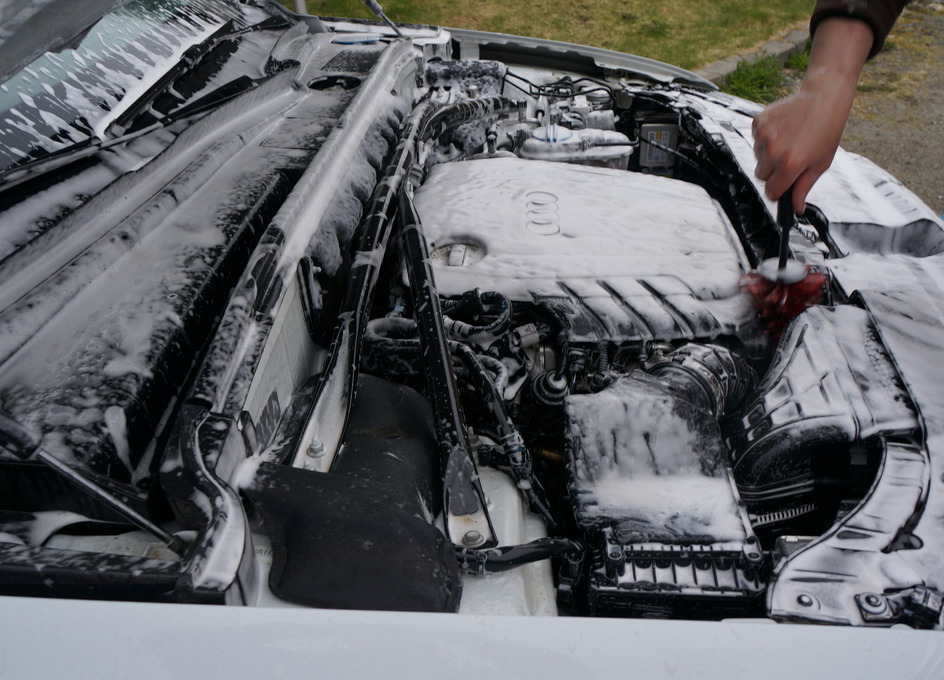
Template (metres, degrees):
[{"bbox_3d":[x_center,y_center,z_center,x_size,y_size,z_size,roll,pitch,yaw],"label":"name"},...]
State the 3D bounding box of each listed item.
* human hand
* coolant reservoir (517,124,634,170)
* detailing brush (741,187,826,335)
[{"bbox_3d":[0.409,-0.275,0.970,0.110,0.225,0.092,17,5,16],"label":"human hand"},{"bbox_3d":[0.186,-0.332,1.503,0.205,0.155,0.150,-1,37,1],"label":"coolant reservoir"},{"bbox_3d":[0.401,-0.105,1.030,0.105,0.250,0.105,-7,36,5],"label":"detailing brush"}]

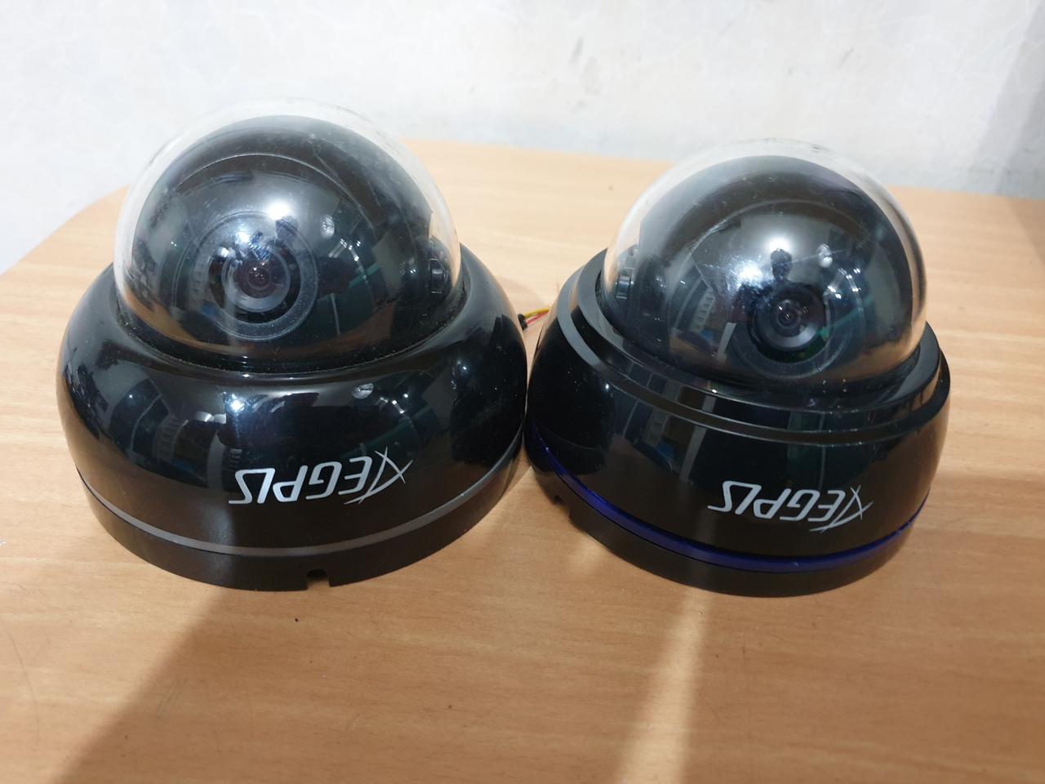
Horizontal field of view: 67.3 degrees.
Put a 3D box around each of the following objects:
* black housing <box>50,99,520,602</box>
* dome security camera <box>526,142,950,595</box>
[{"bbox_3d":[-0.054,-0.026,0.193,0.117,0.087,0.117,0,38,-7],"label":"black housing"},{"bbox_3d":[0.058,-0.020,0.200,0.112,0.085,0.112,5,37,0],"label":"dome security camera"}]

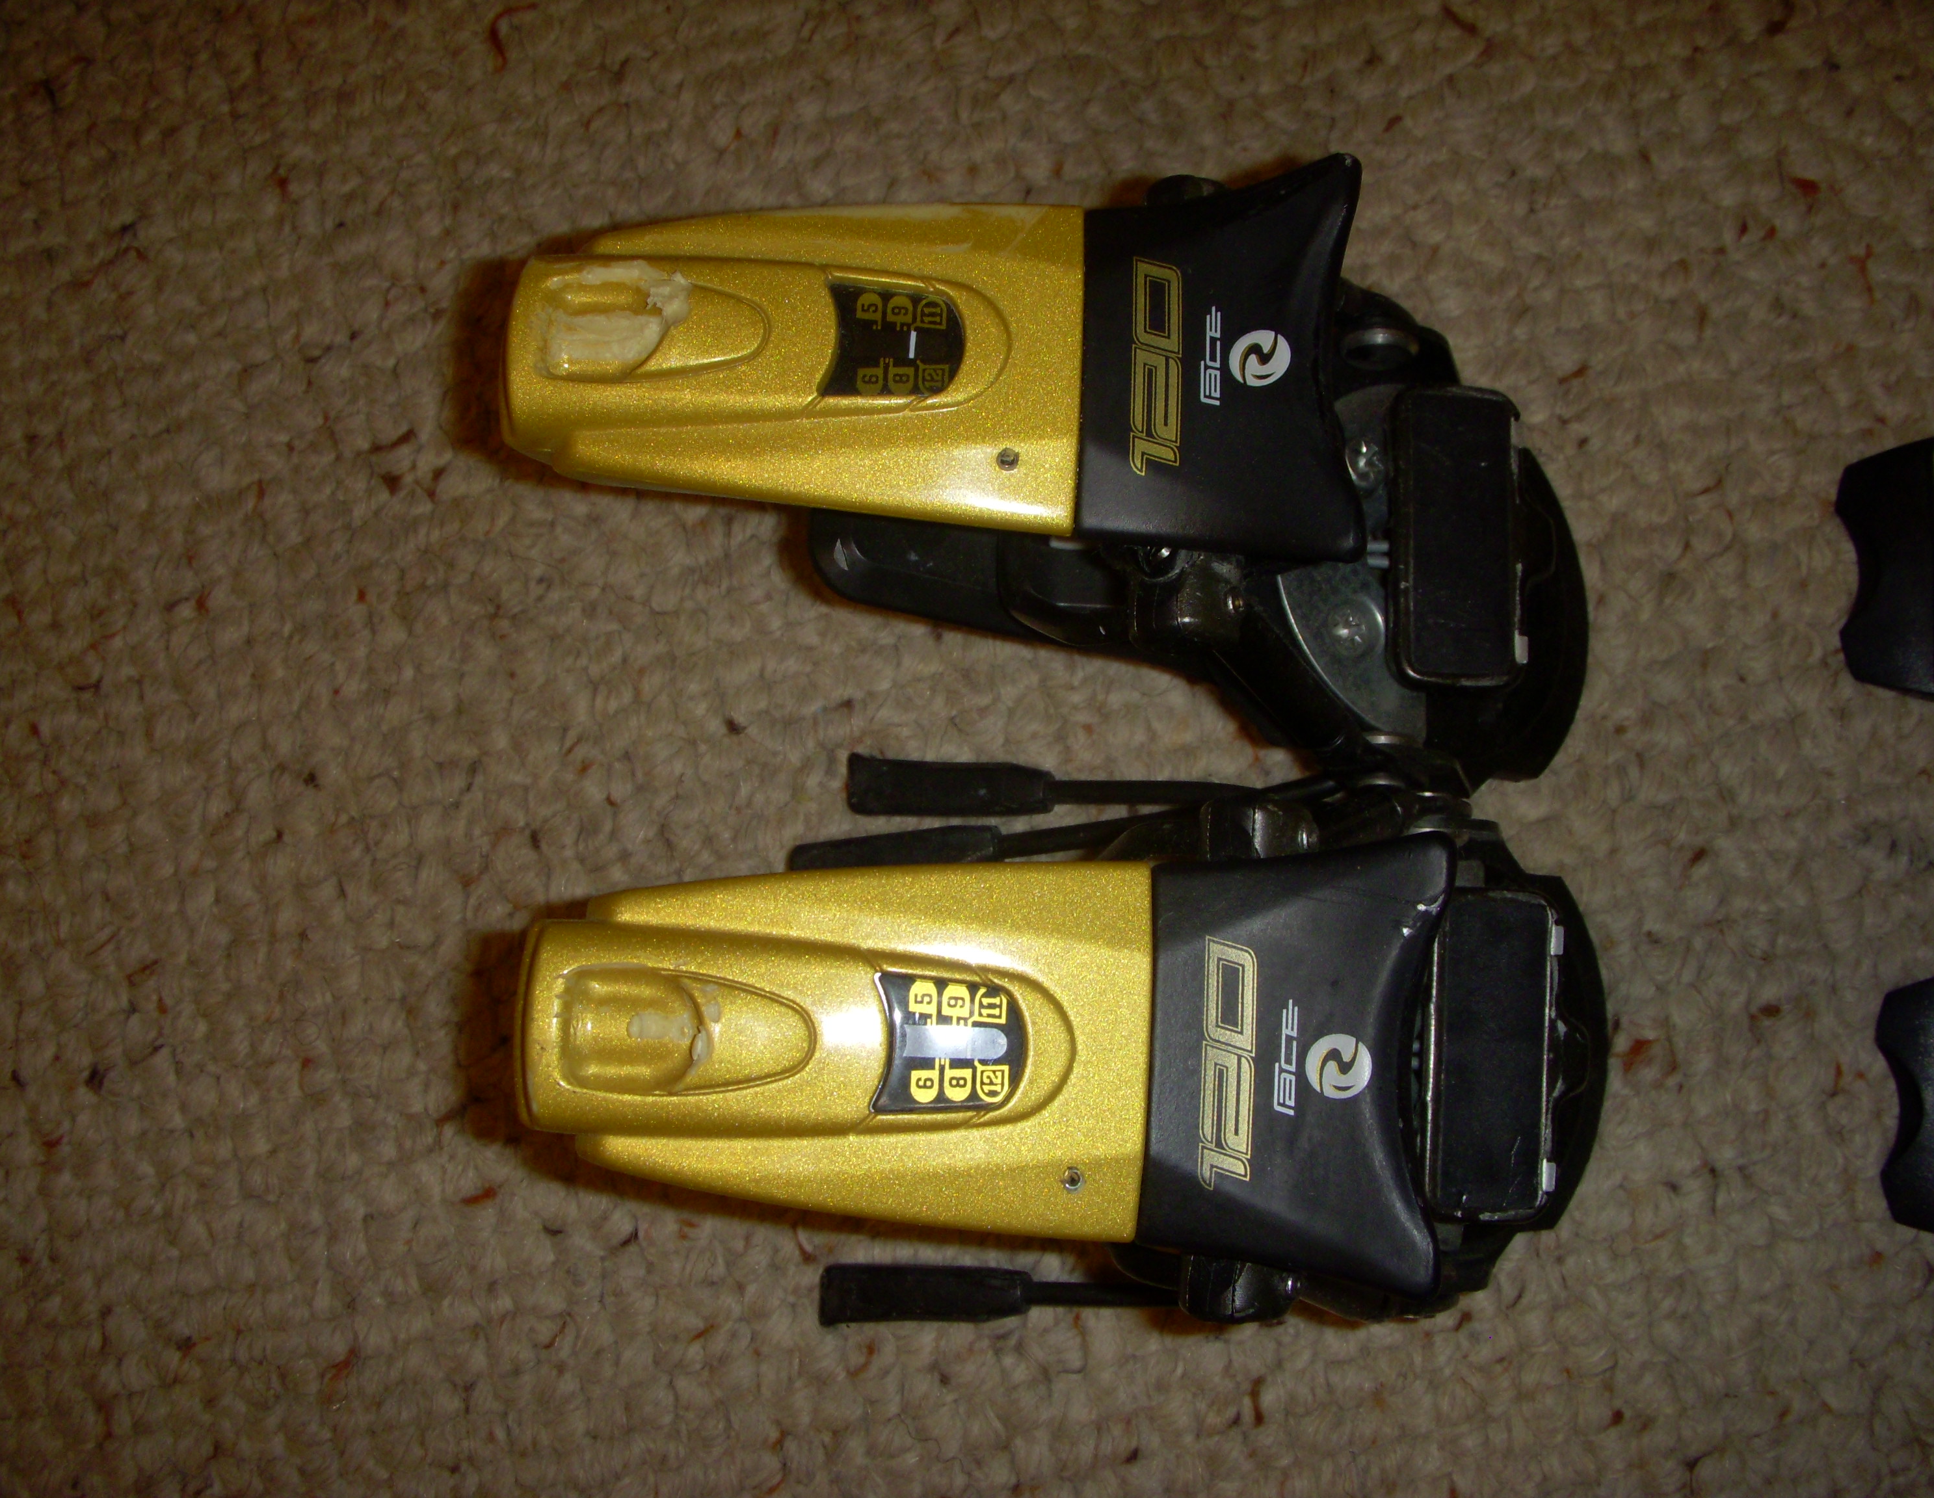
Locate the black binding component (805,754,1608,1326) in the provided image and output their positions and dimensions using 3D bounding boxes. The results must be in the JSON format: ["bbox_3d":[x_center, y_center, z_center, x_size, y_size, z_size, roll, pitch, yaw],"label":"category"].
[{"bbox_3d":[0.051,0.053,0.405,0.155,0.080,0.110,3,78,1],"label":"black binding component"}]

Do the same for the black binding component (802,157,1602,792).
[{"bbox_3d":[0.050,-0.057,0.436,0.163,0.080,0.107,1,70,0],"label":"black binding component"}]

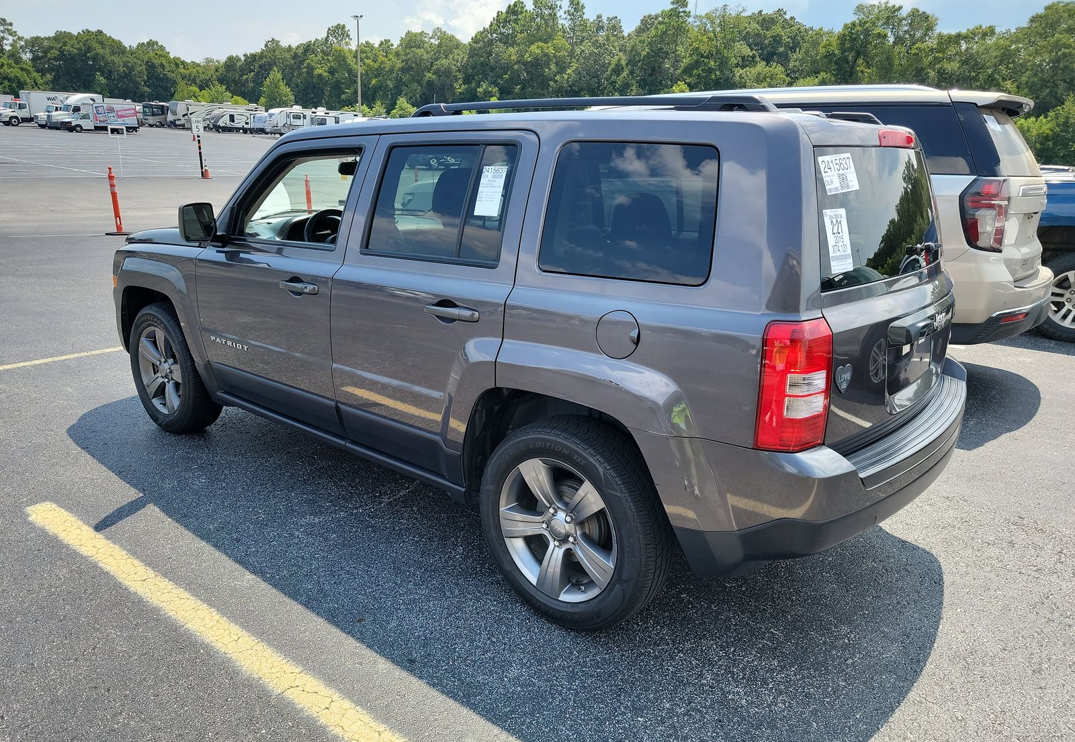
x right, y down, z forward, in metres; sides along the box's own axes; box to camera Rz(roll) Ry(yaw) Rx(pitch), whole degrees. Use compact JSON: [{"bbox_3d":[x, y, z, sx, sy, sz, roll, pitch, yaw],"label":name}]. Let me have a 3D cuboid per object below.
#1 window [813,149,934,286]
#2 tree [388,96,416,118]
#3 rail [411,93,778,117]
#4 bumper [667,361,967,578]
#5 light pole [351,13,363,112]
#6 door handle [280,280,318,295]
[{"bbox_3d":[1.143,-0.514,2.404,0.070,0.400,1.270,-5,8,40],"label":"window"},{"bbox_3d":[-22.169,-42.235,122.802,5.200,5.800,5.000,2,16,0],"label":"tree"},{"bbox_3d":[0.077,-0.851,2.415,1.430,0.060,0.050,14,20,37],"label":"rail"},{"bbox_3d":[1.086,0.247,2.646,0.560,0.440,1.740,14,20,36],"label":"bumper"},{"bbox_3d":[-25.796,-42.922,108.239,1.700,16.200,1.400,2,16,0],"label":"light pole"},{"bbox_3d":[-0.949,-0.331,2.971,0.235,0.040,0.045,14,20,37],"label":"door handle"}]

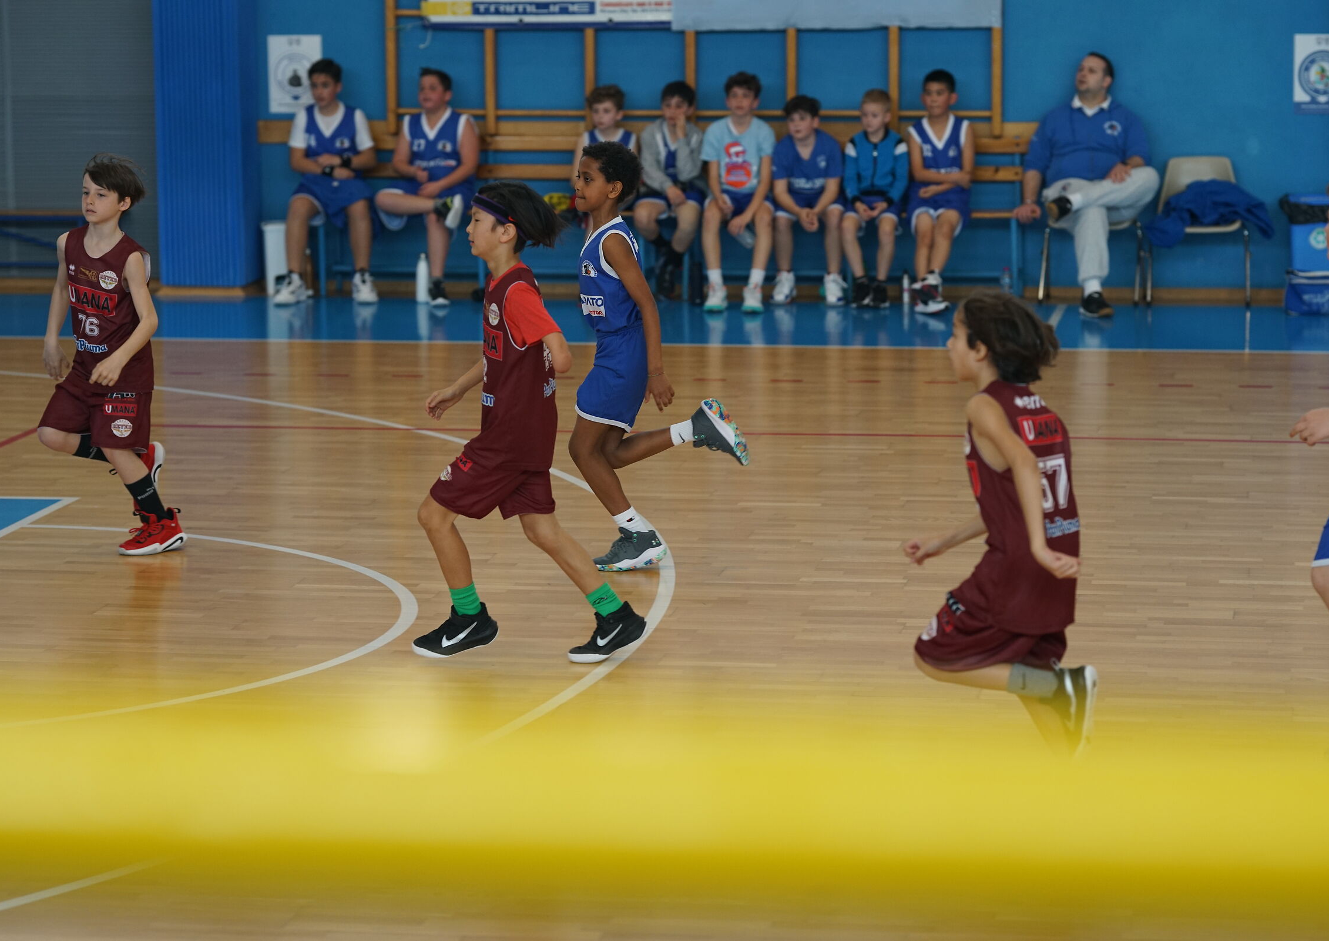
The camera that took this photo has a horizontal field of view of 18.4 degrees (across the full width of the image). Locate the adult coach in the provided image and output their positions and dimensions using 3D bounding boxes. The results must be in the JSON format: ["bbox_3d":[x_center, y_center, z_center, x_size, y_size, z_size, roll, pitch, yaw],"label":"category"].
[{"bbox_3d":[2.201,-1.512,21.525,0.756,1.319,0.950,1,8,9],"label":"adult coach"}]

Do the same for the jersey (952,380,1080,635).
[{"bbox_3d":[0.856,0.089,9.906,0.250,0.590,0.330,3,9,25],"label":"jersey"}]

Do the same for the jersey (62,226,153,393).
[{"bbox_3d":[-1.877,-0.541,13.893,0.350,0.570,0.240,5,10,34],"label":"jersey"}]

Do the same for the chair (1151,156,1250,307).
[{"bbox_3d":[2.832,-1.263,21.682,0.540,0.750,0.500,1,9,9],"label":"chair"}]

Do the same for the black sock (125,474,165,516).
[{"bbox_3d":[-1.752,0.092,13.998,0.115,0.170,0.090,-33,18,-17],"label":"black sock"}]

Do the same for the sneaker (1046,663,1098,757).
[{"bbox_3d":[0.952,0.567,9.650,0.108,0.240,0.095,12,0,16],"label":"sneaker"}]

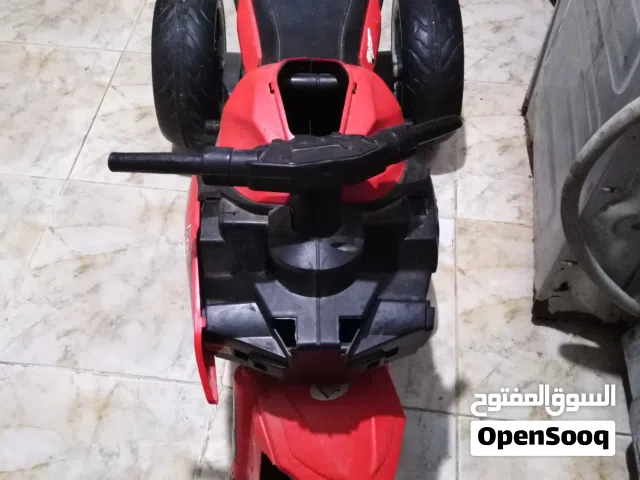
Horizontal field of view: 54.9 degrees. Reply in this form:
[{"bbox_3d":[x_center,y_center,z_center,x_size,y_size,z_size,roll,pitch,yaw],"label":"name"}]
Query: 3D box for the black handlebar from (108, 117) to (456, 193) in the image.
[{"bbox_3d":[-0.010,-0.101,0.720,0.440,0.060,0.108,-9,35,-15],"label":"black handlebar"}]

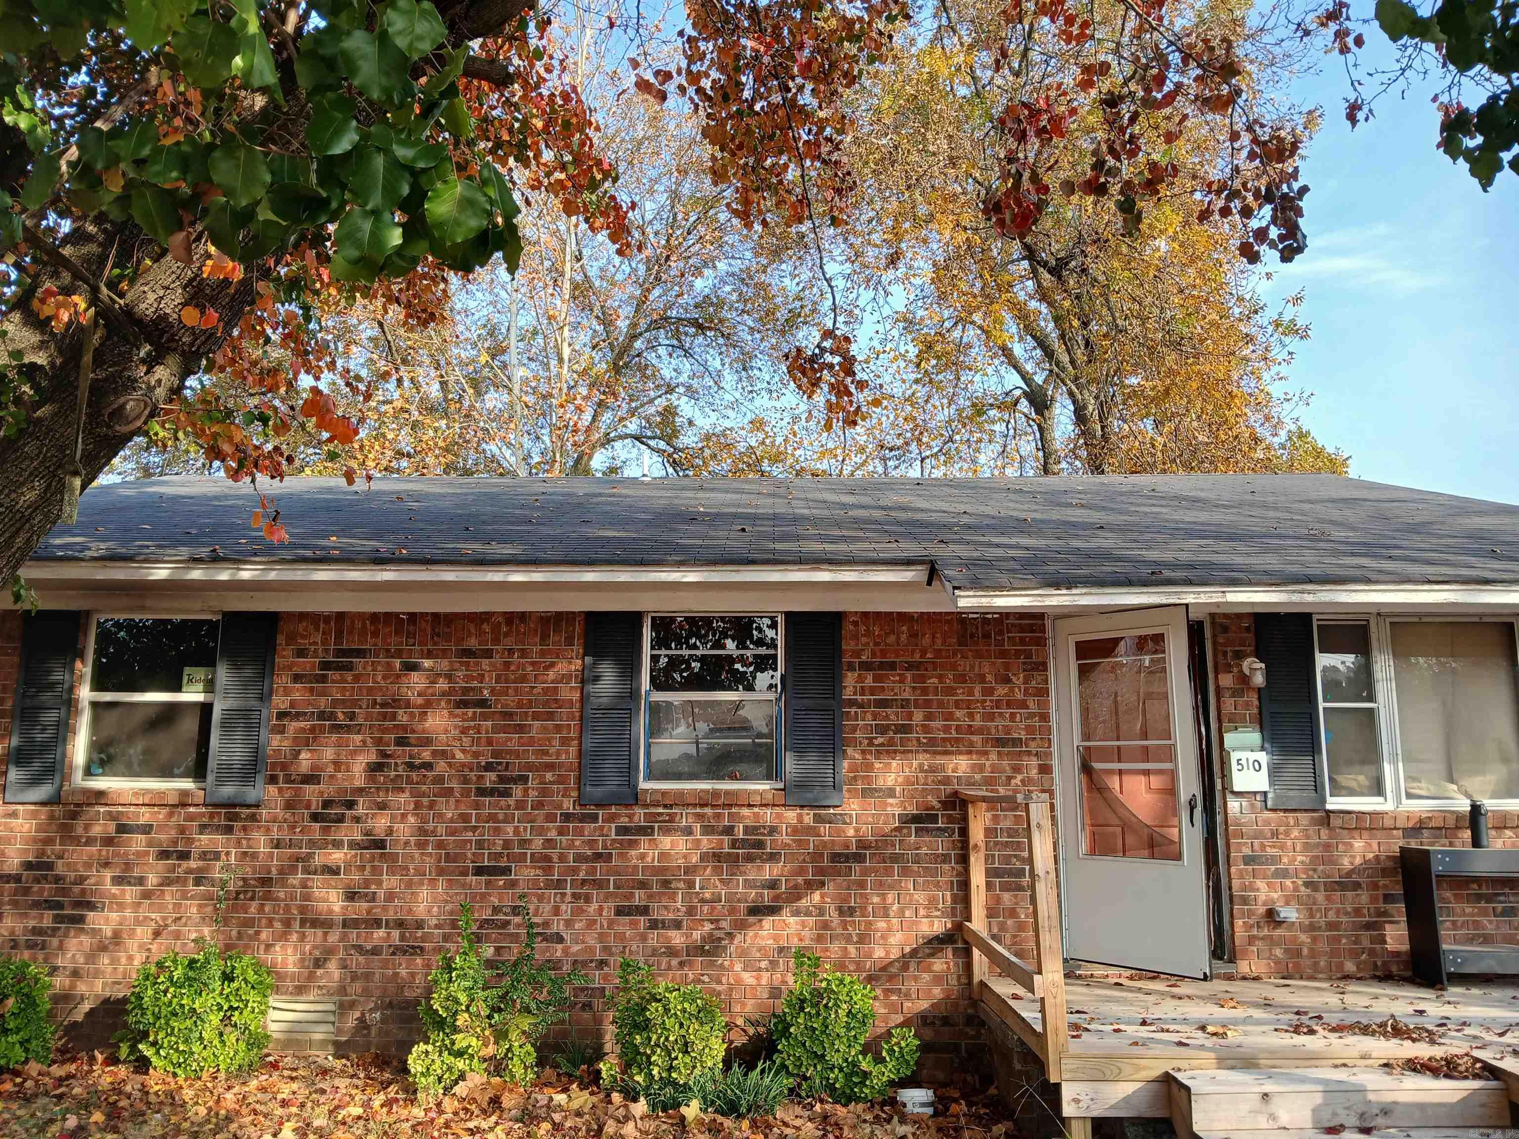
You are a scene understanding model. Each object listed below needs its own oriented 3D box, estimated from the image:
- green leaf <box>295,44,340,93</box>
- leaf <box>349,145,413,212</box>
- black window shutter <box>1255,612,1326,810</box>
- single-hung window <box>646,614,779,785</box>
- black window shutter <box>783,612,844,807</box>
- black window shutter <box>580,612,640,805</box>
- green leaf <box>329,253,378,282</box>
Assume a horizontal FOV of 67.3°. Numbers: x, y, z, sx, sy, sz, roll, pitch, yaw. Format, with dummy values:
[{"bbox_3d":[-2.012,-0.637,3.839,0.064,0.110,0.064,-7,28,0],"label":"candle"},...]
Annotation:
[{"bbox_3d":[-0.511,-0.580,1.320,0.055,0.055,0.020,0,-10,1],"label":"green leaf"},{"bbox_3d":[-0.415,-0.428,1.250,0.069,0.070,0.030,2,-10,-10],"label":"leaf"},{"bbox_3d":[3.229,0.850,6.950,0.352,1.201,0.040,0,-10,1],"label":"black window shutter"},{"bbox_3d":[-0.287,0.800,6.995,0.850,1.050,0.100,0,-10,1],"label":"single-hung window"},{"bbox_3d":[0.335,0.842,6.941,0.346,1.173,0.045,0,-9,2],"label":"black window shutter"},{"bbox_3d":[-0.906,0.842,6.988,0.350,1.171,0.045,0,-9,2],"label":"black window shutter"},{"bbox_3d":[-0.432,-0.337,1.220,0.058,0.062,0.018,3,2,-20],"label":"green leaf"}]

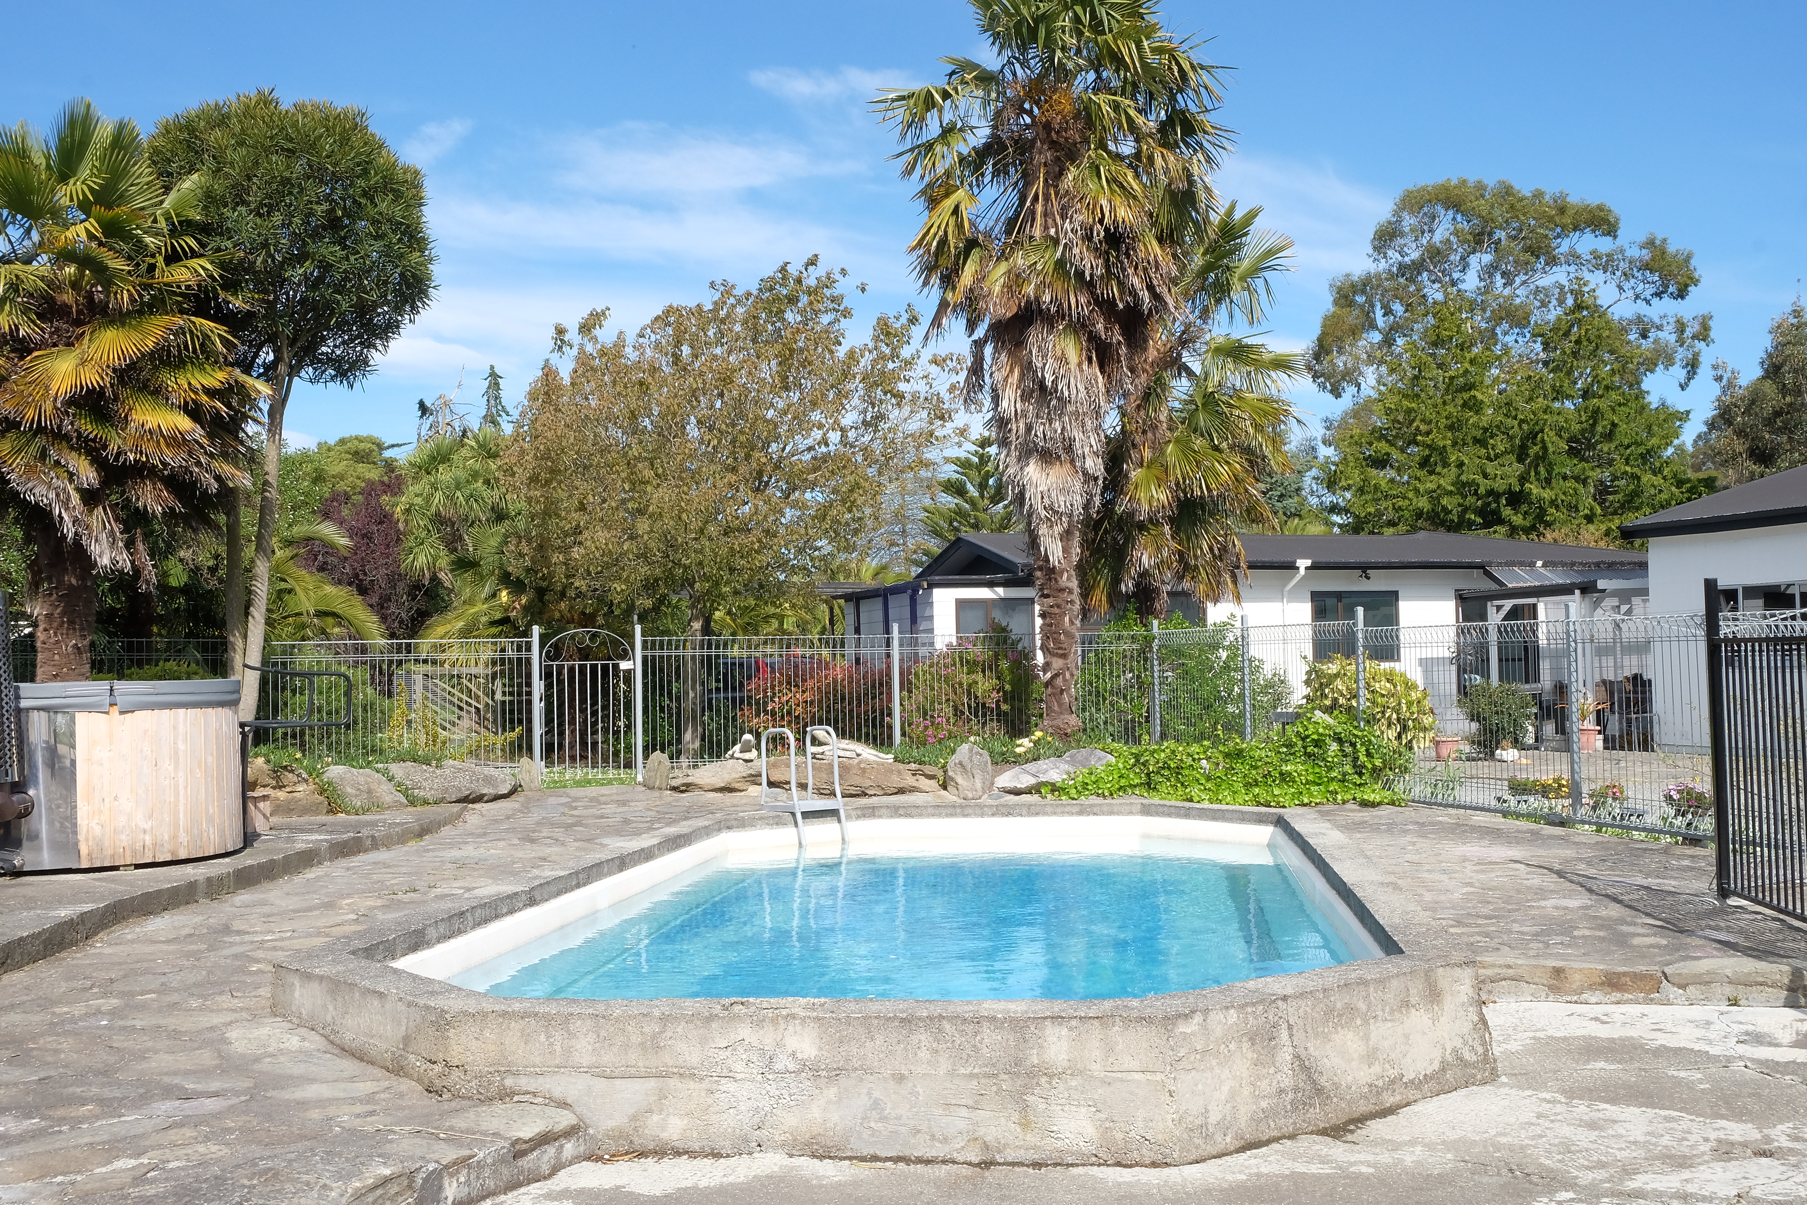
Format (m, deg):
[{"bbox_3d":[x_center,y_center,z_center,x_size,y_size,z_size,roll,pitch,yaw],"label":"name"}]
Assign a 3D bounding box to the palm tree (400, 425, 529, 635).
[{"bbox_3d":[-5.761,-0.141,23.519,1.800,4.329,1.800,-1,-2,0],"label":"palm tree"}]

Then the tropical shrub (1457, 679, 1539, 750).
[{"bbox_3d":[7.105,1.351,21.600,0.960,0.900,0.920,-1,-2,0],"label":"tropical shrub"}]

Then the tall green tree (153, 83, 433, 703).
[{"bbox_3d":[-5.080,-1.442,15.000,2.400,5.600,2.400,-1,-2,0],"label":"tall green tree"}]

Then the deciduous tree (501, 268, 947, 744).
[{"bbox_3d":[-2.088,-1.119,21.549,5.100,5.988,4.800,-1,-2,0],"label":"deciduous tree"}]

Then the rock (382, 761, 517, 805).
[{"bbox_3d":[-3.793,1.499,15.100,1.080,0.380,0.580,0,-2,-18],"label":"rock"}]

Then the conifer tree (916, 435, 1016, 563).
[{"bbox_3d":[1.600,-0.640,39.000,3.200,6.300,3.200,-1,-2,0],"label":"conifer tree"}]

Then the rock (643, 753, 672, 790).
[{"bbox_3d":[-2.075,1.429,15.262,0.250,0.304,0.200,-1,-2,0],"label":"rock"}]

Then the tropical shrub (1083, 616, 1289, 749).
[{"bbox_3d":[2.618,0.762,16.883,1.900,1.339,1.500,-1,-2,0],"label":"tropical shrub"}]

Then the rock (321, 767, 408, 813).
[{"bbox_3d":[-3.964,1.372,13.263,0.620,0.318,0.450,-1,-2,0],"label":"rock"}]

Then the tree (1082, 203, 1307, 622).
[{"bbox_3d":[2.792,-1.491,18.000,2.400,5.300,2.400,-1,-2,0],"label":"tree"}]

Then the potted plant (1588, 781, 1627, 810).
[{"bbox_3d":[4.946,1.360,12.700,0.290,0.240,0.280,-1,-2,0],"label":"potted plant"}]

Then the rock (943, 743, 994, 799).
[{"bbox_3d":[0.547,1.398,14.900,0.400,0.460,0.280,-1,-2,0],"label":"rock"}]

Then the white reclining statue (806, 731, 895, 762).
[{"bbox_3d":[-0.425,1.140,14.300,0.700,0.250,0.280,-1,-2,0],"label":"white reclining statue"}]

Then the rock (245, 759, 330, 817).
[{"bbox_3d":[-4.439,1.324,13.015,0.680,0.408,0.500,-1,-2,0],"label":"rock"}]

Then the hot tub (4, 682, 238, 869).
[{"bbox_3d":[-4.878,0.949,10.512,1.980,1.000,1.980,-1,-2,0],"label":"hot tub"}]

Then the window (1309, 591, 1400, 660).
[{"bbox_3d":[6.100,0.324,24.400,1.200,0.970,0.100,-1,-2,3],"label":"window"}]

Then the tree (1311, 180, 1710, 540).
[{"bbox_3d":[14.814,-3.878,44.147,9.500,12.983,9.000,-1,-2,0],"label":"tree"}]

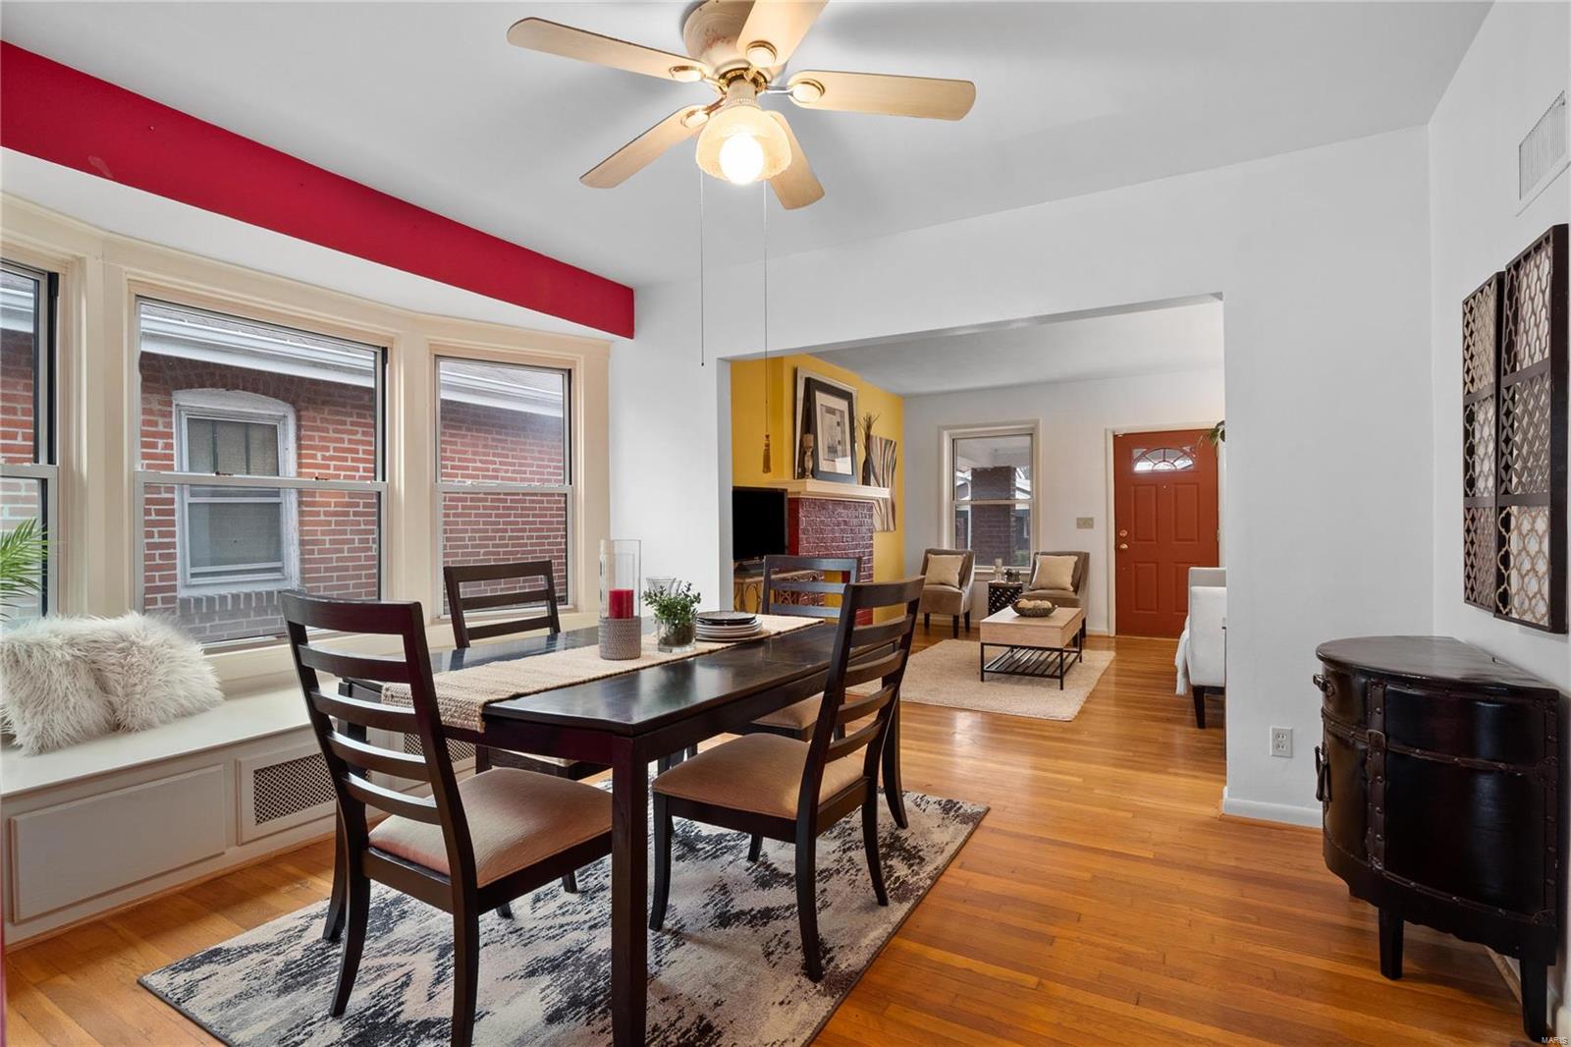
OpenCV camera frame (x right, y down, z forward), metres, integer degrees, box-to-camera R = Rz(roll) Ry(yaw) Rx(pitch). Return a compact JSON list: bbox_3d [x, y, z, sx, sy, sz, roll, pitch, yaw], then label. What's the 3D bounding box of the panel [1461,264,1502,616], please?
[{"bbox_3d":[1.993,-0.212,1.985,0.029,0.917,0.297,0,0,32],"label":"panel"}]

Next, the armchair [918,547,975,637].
[{"bbox_3d":[1.681,0.733,7.471,0.580,0.880,0.680,0,0,30],"label":"armchair"}]

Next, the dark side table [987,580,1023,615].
[{"bbox_3d":[2.292,0.896,7.279,0.320,0.550,0.320,0,0,30],"label":"dark side table"}]

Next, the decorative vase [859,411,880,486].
[{"bbox_3d":[0.810,-0.726,6.831,0.180,0.757,0.170,0,0,31],"label":"decorative vase"}]

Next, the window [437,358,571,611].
[{"bbox_3d":[-1.712,-0.217,4.277,0.768,1.508,0.100,0,0,-31],"label":"window"}]

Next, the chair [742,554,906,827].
[{"bbox_3d":[-0.048,0.659,2.854,0.510,1.015,0.620,0,0,31],"label":"chair"}]

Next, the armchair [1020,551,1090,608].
[{"bbox_3d":[2.698,0.731,6.952,0.580,0.880,0.680,0,0,30],"label":"armchair"}]

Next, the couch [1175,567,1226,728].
[{"bbox_3d":[3.152,0.757,4.559,0.840,0.810,1.950,0,0,31],"label":"couch"}]

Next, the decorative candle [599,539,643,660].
[{"bbox_3d":[-0.551,0.248,2.337,0.146,0.385,0.146,0,0,0],"label":"decorative candle"}]

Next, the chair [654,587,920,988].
[{"bbox_3d":[0.011,0.663,2.063,0.630,1.012,0.520,0,0,31],"label":"chair"}]

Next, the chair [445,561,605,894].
[{"bbox_3d":[-0.837,0.671,2.588,0.660,1.030,0.500,0,0,29],"label":"chair"}]

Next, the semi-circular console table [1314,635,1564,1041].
[{"bbox_3d":[1.708,0.767,1.944,0.400,0.814,0.830,0,0,31],"label":"semi-circular console table"}]

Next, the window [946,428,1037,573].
[{"bbox_3d":[2.304,-0.280,7.787,0.941,1.581,0.100,0,0,31],"label":"window"}]

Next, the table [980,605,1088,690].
[{"bbox_3d":[1.964,0.944,5.498,0.575,0.436,1.106,0,0,29],"label":"table"}]

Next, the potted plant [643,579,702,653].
[{"bbox_3d":[-0.399,0.317,2.478,0.200,0.245,0.200,0,0,0],"label":"potted plant"}]

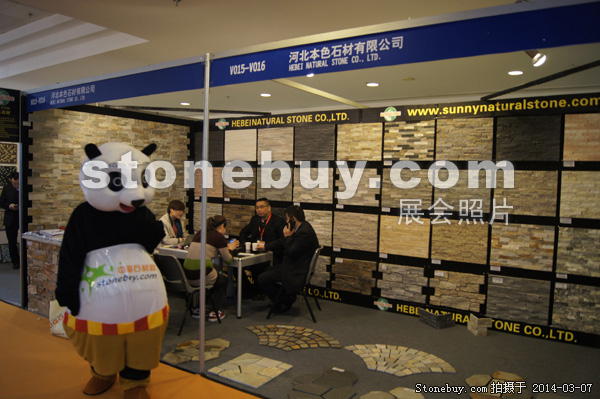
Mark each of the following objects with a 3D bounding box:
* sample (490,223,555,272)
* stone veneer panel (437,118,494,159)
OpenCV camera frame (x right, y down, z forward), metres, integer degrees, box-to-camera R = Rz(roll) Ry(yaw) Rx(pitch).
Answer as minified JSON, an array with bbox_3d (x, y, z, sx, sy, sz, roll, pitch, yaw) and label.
[{"bbox_3d":[2.335,0.497,4.739,0.603,0.463,0.030,3,3,31],"label":"sample"},{"bbox_3d":[1.829,-0.661,5.003,0.601,0.466,0.030,3,3,33],"label":"stone veneer panel"}]

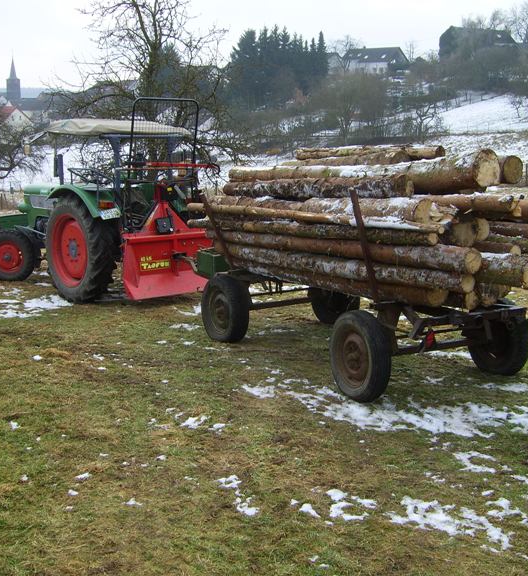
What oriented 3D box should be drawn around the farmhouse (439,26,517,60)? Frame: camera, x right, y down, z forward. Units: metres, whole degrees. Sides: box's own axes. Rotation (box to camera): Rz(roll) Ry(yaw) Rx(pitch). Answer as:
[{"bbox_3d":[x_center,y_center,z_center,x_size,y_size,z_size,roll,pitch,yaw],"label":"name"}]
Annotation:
[{"bbox_3d":[41.783,-47.654,165.000,12.500,7.600,9.000,-4,10,-23],"label":"farmhouse"}]

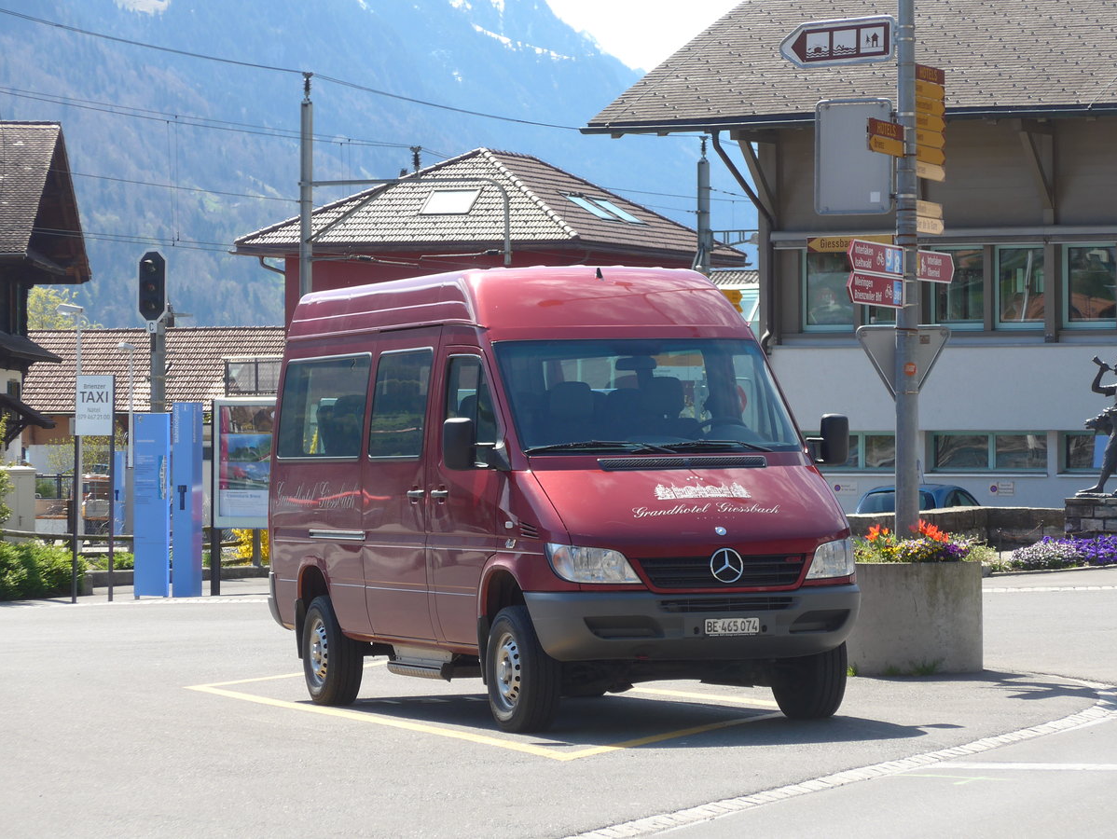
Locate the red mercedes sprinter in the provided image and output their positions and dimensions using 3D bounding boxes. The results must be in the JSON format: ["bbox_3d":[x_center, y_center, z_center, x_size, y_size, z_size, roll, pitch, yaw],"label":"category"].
[{"bbox_3d":[-0.038,0.374,24.606,2.010,2.620,5.420,-1,0,-20],"label":"red mercedes sprinter"}]

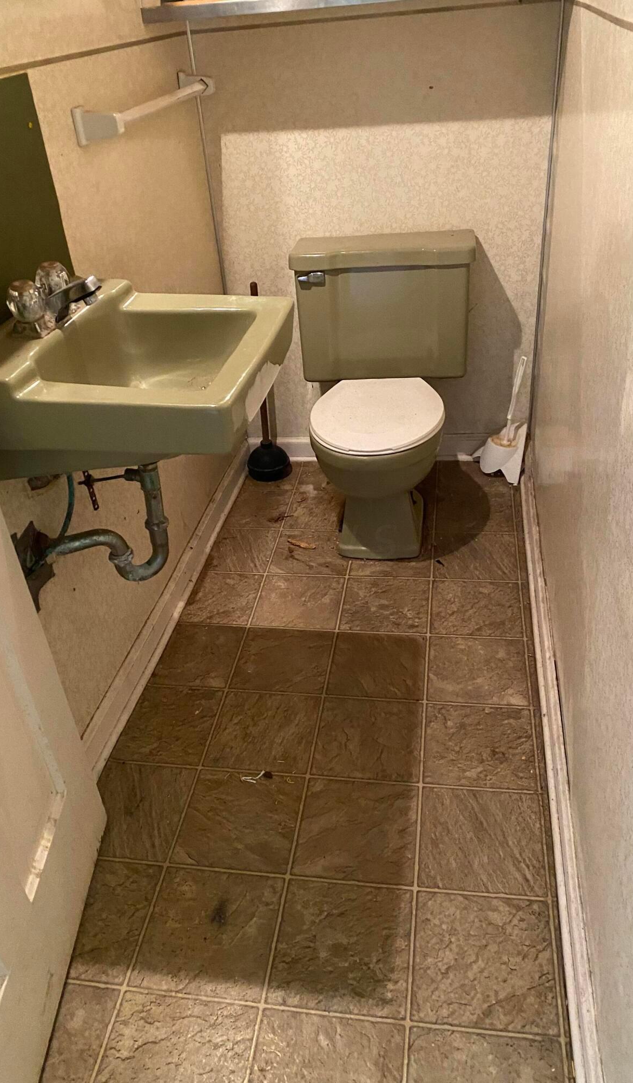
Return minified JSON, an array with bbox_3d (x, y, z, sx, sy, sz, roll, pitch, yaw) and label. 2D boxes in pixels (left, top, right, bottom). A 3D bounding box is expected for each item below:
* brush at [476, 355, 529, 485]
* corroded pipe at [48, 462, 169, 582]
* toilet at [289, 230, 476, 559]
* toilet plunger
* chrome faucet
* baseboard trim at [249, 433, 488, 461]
[{"bbox_3d":[0.576,-0.380,2.546,0.139,0.384,0.148,7,35,18],"label":"brush"},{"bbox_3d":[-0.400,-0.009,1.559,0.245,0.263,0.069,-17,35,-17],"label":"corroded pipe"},{"bbox_3d":[0.180,-0.389,2.282,0.508,0.748,0.712,0,34,8],"label":"toilet"},{"bbox_3d":[-0.178,-0.508,2.618,0.148,0.628,0.152,1,34,10],"label":"toilet plunger"},{"bbox_3d":[-0.436,-0.414,1.387,0.143,0.086,0.159,1,34,10],"label":"chrome faucet"},{"bbox_3d":[0.213,-0.318,2.766,0.912,0.092,0.023,1,34,10],"label":"baseboard trim"}]

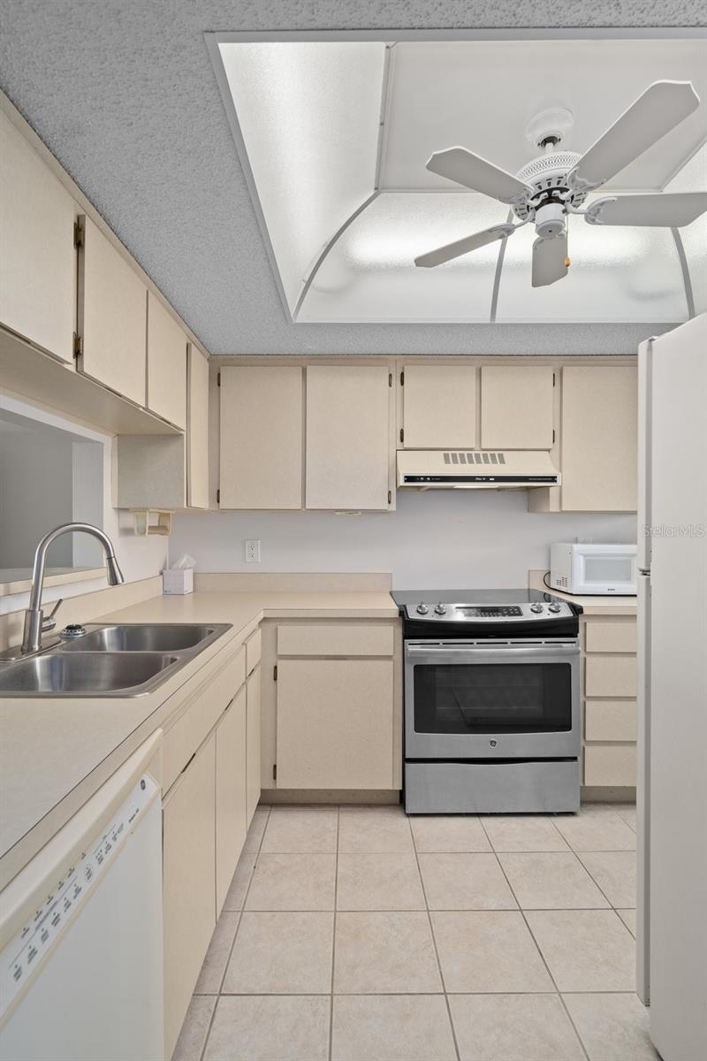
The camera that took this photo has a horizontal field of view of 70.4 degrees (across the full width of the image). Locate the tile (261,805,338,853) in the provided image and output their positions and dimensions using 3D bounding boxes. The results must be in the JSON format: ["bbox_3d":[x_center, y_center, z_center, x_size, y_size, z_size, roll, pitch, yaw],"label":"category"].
[{"bbox_3d":[-0.215,1.263,2.099,0.303,0.010,0.295,0,0,0],"label":"tile"}]

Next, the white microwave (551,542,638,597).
[{"bbox_3d":[1.315,0.202,2.650,0.450,0.260,0.320,0,0,0],"label":"white microwave"}]

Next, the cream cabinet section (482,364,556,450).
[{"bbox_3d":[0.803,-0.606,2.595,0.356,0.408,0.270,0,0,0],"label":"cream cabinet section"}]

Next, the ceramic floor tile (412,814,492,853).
[{"bbox_3d":[0.397,1.252,2.086,0.302,0.010,0.294,0,0,0],"label":"ceramic floor tile"}]

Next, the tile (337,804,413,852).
[{"bbox_3d":[0.092,1.263,2.101,0.303,0.010,0.295,0,0,0],"label":"tile"}]

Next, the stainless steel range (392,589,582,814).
[{"bbox_3d":[0.600,0.797,2.460,0.785,0.920,0.670,0,0,0],"label":"stainless steel range"}]

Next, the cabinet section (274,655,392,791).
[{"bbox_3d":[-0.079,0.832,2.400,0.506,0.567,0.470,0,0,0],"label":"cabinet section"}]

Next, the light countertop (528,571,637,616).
[{"bbox_3d":[1.260,0.295,2.490,0.560,0.147,0.620,0,0,0],"label":"light countertop"}]

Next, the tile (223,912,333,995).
[{"bbox_3d":[-0.210,1.264,1.505,0.303,0.010,0.295,0,0,0],"label":"tile"}]

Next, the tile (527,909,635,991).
[{"bbox_3d":[0.706,1.254,1.501,0.302,0.010,0.294,0,0,0],"label":"tile"}]

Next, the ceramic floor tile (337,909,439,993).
[{"bbox_3d":[0.097,1.263,1.507,0.303,0.010,0.295,0,0,0],"label":"ceramic floor tile"}]

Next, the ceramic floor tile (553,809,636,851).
[{"bbox_3d":[1.007,1.252,2.091,0.302,0.010,0.294,0,0,0],"label":"ceramic floor tile"}]

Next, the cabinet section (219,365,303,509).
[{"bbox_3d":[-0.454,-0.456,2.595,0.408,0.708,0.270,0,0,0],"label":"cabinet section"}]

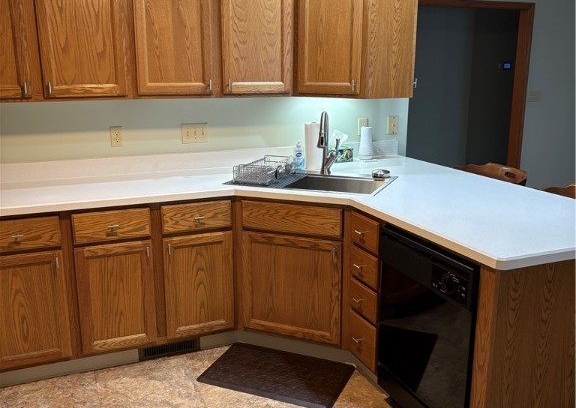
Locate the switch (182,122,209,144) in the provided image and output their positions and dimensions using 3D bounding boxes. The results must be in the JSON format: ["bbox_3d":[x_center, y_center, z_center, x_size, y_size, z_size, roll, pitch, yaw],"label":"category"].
[{"bbox_3d":[-0.554,-0.420,3.441,0.160,0.115,0.012,-6,14,-21],"label":"switch"}]

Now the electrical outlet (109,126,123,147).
[{"bbox_3d":[-0.972,-0.382,3.275,0.070,0.115,0.012,-6,14,-21],"label":"electrical outlet"}]

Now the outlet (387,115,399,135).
[{"bbox_3d":[0.719,-0.539,3.943,0.072,0.117,0.016,-6,14,-21],"label":"outlet"}]

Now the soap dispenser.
[{"bbox_3d":[0.066,-0.298,3.503,0.068,0.180,0.050,0,13,1],"label":"soap dispenser"}]

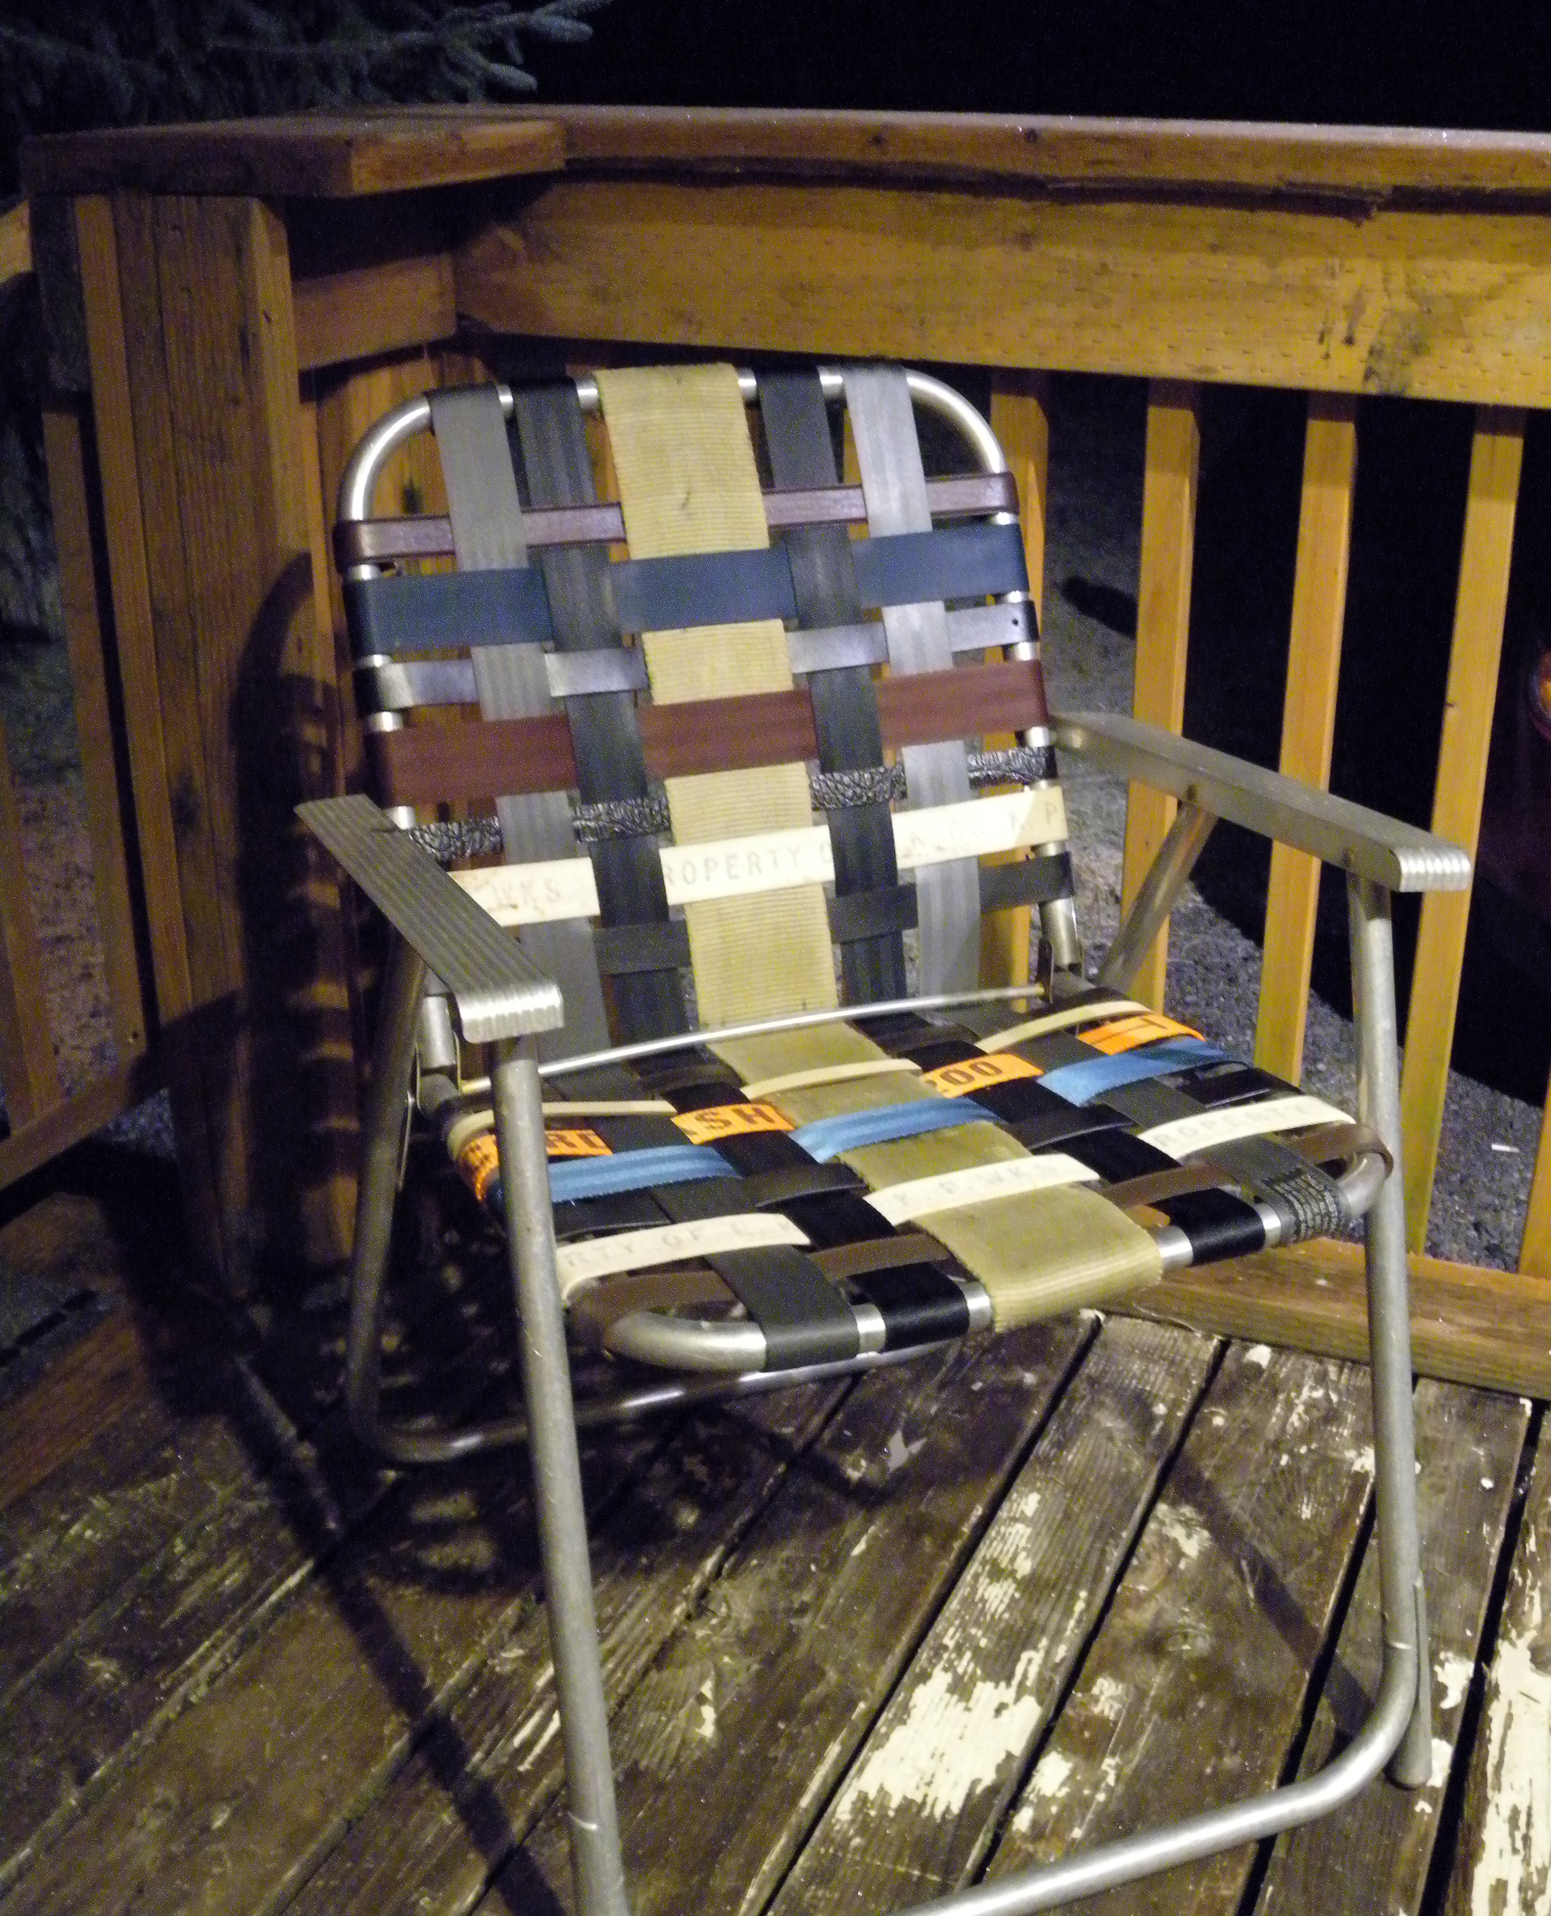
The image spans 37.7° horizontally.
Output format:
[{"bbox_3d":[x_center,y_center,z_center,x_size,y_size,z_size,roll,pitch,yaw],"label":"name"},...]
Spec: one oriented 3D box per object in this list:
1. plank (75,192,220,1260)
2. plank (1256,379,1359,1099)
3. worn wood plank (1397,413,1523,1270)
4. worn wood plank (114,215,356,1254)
[{"bbox_3d":[-0.481,-0.151,1.811,0.035,0.877,0.039,9,24,21],"label":"plank"},{"bbox_3d":[0.417,-0.114,1.805,0.035,0.744,0.036,9,24,21],"label":"plank"},{"bbox_3d":[0.527,-0.096,1.762,0.035,0.744,0.036,9,24,21],"label":"worn wood plank"},{"bbox_3d":[-0.404,-0.134,1.753,0.118,0.869,0.042,9,24,21],"label":"worn wood plank"}]

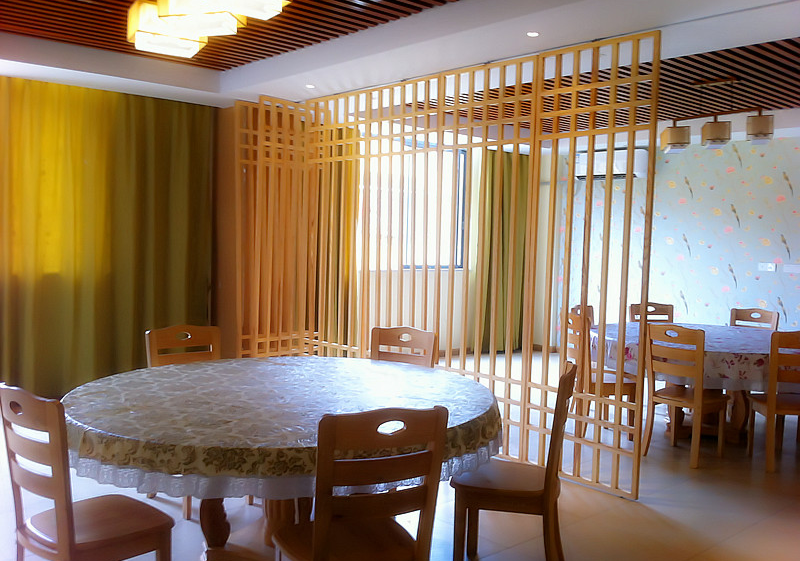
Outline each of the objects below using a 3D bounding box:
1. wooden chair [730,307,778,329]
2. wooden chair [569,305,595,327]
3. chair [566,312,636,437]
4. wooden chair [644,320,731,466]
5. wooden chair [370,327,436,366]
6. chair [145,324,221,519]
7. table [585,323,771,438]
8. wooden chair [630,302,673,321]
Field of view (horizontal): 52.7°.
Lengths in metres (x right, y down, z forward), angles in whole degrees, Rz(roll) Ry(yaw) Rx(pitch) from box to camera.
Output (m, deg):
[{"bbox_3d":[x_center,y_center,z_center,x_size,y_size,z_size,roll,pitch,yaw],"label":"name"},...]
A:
[{"bbox_3d":[2.772,0.694,6.621,0.474,0.933,0.444,-1,4,-37],"label":"wooden chair"},{"bbox_3d":[1.635,0.678,6.414,0.474,0.933,0.444,4,4,35],"label":"wooden chair"},{"bbox_3d":[1.467,0.698,6.008,0.474,0.933,0.444,0,4,-16],"label":"chair"},{"bbox_3d":[1.954,0.742,5.499,0.474,0.933,0.444,-2,5,-43],"label":"wooden chair"},{"bbox_3d":[-0.093,0.750,4.511,0.444,0.933,0.474,3,4,30],"label":"wooden chair"},{"bbox_3d":[-1.068,0.735,4.359,0.444,0.933,0.474,-2,5,-41],"label":"chair"},{"bbox_3d":[2.252,0.799,5.910,1.725,0.784,1.725,1,3,0],"label":"table"},{"bbox_3d":[2.236,0.666,6.861,0.444,0.933,0.474,1,4,-14],"label":"wooden chair"}]

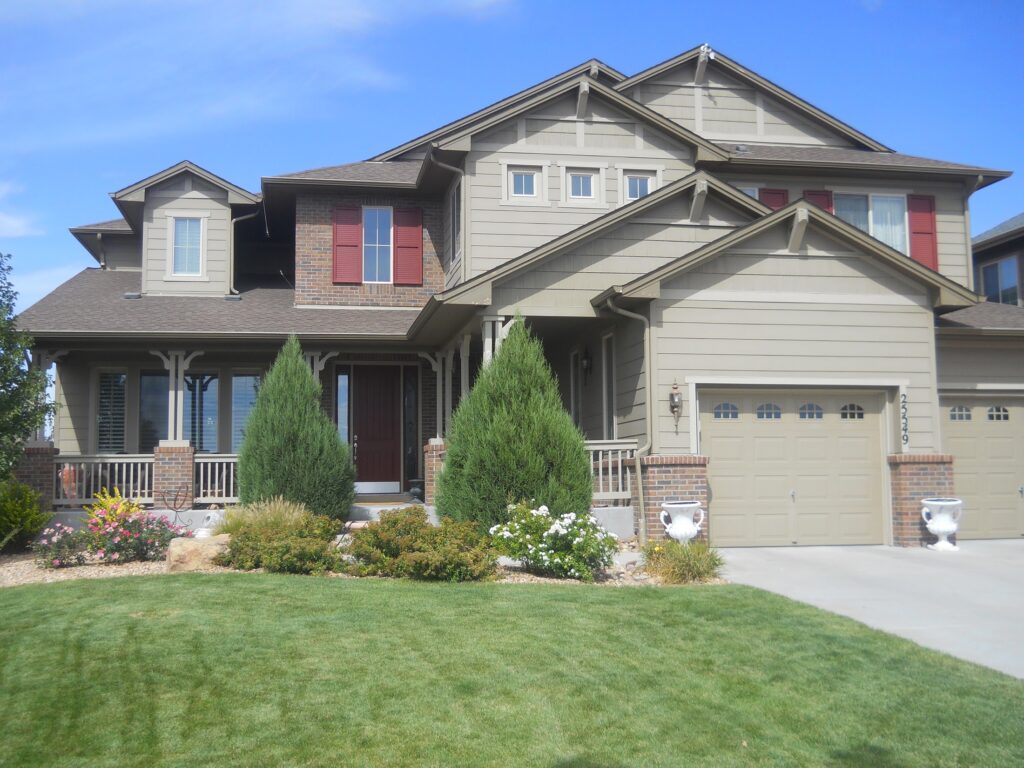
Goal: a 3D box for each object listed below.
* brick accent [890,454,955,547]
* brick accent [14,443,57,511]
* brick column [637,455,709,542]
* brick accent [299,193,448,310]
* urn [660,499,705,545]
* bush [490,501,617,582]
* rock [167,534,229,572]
[{"bbox_3d":[5.726,1.632,15.390,0.880,1.280,0.450,0,-5,-11],"label":"brick accent"},{"bbox_3d":[-7.968,1.549,18.259,0.660,1.150,0.640,0,-5,-11],"label":"brick accent"},{"bbox_3d":[2.151,1.608,14.757,0.930,1.280,0.520,0,-5,-11],"label":"brick column"},{"bbox_3d":[-2.755,-2.607,21.220,2.860,2.250,0.250,0,-5,-11],"label":"brick accent"},{"bbox_3d":[2.203,1.859,14.131,0.570,0.660,0.540,0,-5,-11],"label":"urn"},{"bbox_3d":[0.467,1.715,12.340,1.400,0.820,1.250,0,-5,-11],"label":"bush"},{"bbox_3d":[-4.180,2.243,14.643,0.880,0.500,0.600,0,-5,-11],"label":"rock"}]

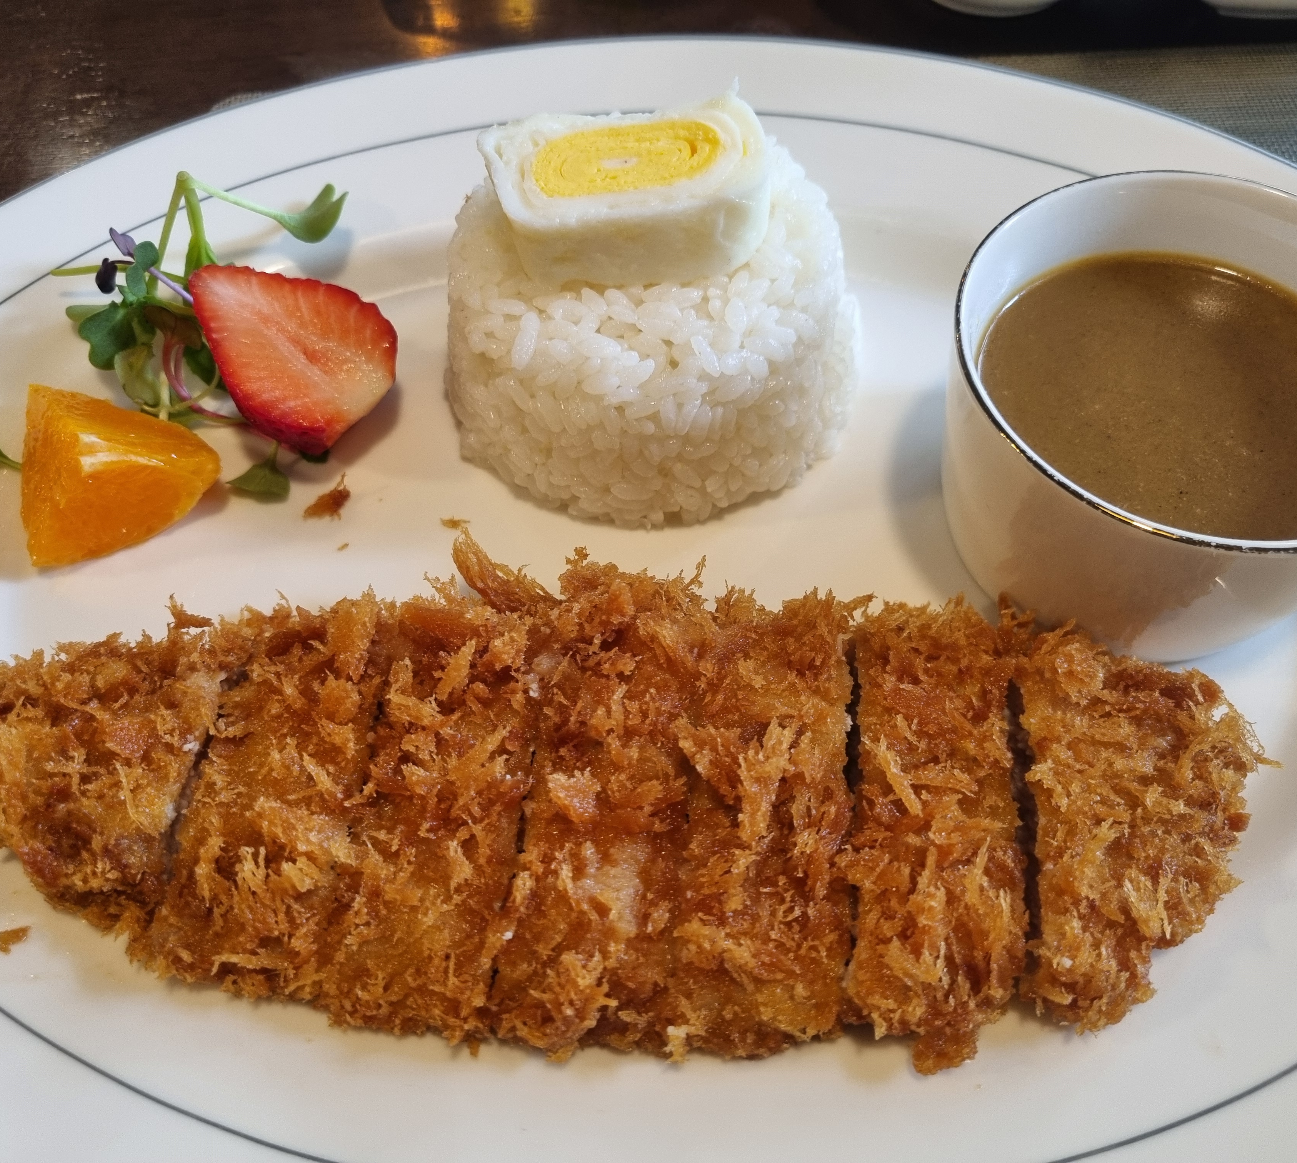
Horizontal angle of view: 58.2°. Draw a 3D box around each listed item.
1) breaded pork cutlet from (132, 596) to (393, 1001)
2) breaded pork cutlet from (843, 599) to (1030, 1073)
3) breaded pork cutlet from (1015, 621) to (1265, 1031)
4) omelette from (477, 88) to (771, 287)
[{"bbox_3d":[-0.062,0.033,0.194,0.033,0.016,0.069,3,60,5],"label":"breaded pork cutlet"},{"bbox_3d":[0.046,0.037,0.186,0.028,0.016,0.076,5,60,6],"label":"breaded pork cutlet"},{"bbox_3d":[0.077,0.039,0.185,0.036,0.015,0.063,6,60,6],"label":"breaded pork cutlet"},{"bbox_3d":[-0.004,-0.070,0.213,0.050,0.018,0.030,-8,59,-2],"label":"omelette"}]

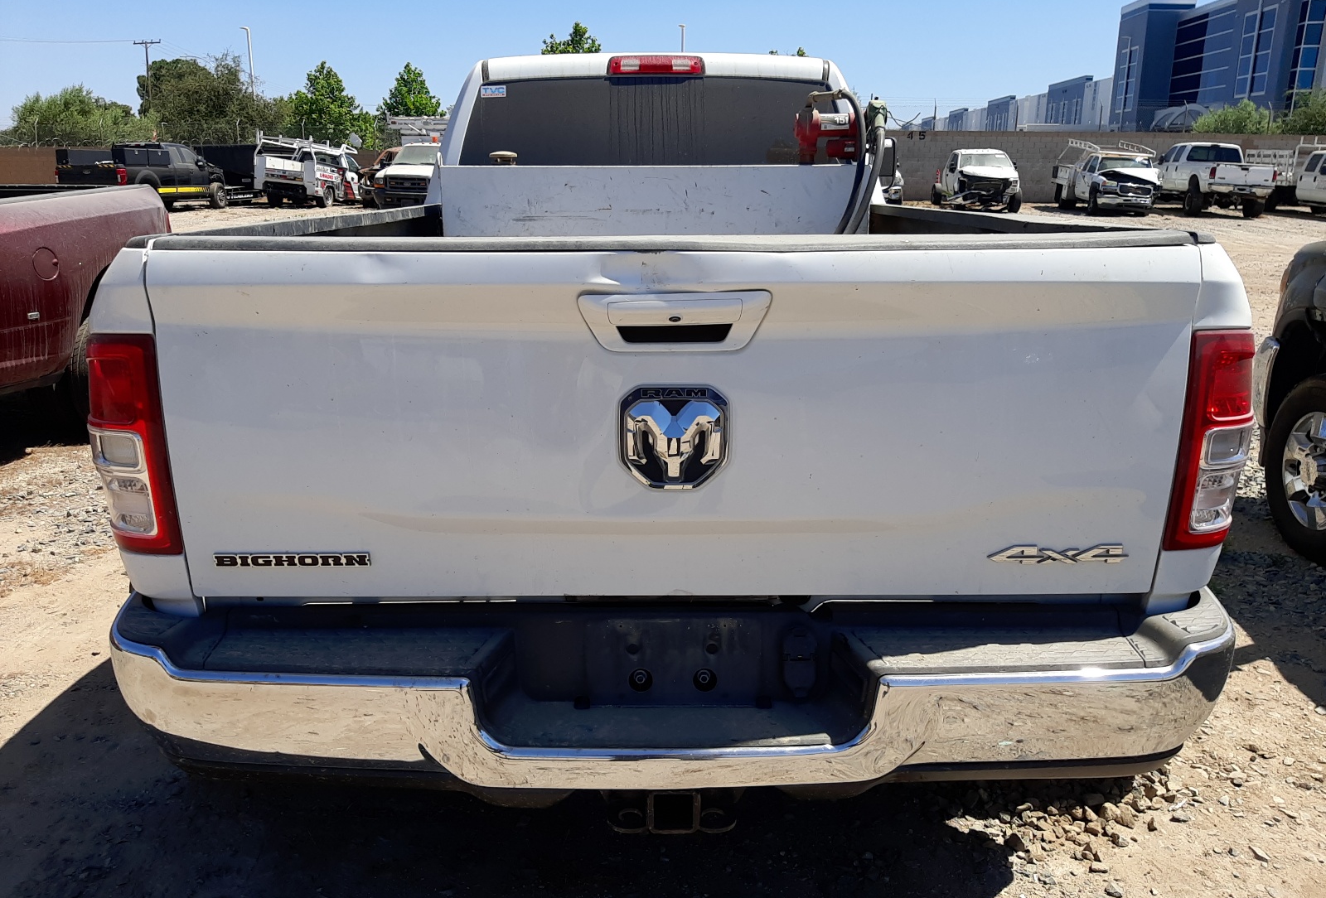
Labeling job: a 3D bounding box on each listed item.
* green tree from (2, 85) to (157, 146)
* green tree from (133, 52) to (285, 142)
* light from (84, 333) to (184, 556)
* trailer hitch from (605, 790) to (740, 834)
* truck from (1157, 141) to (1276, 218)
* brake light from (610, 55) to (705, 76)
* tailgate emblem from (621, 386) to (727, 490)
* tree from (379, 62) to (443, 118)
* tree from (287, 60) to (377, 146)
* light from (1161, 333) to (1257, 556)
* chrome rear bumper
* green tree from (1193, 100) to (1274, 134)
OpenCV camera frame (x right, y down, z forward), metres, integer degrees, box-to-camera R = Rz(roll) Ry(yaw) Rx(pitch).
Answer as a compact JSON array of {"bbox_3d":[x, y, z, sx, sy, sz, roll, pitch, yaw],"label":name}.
[{"bbox_3d":[-31.930,-17.276,55.377,8.800,5.593,8.800,0,16,0],"label":"green tree"},{"bbox_3d":[-26.227,-19.379,58.930,9.000,7.591,9.000,0,16,0],"label":"green tree"},{"bbox_3d":[-0.868,-0.020,1.667,0.150,0.370,0.150,0,16,-1],"label":"light"},{"bbox_3d":[0.016,0.571,1.683,0.215,0.090,0.140,0,16,0],"label":"trailer hitch"},{"bbox_3d":[17.953,-9.053,33.091,2.060,2.200,6.250,2,16,7],"label":"truck"},{"bbox_3d":[-0.028,-1.579,4.102,0.390,0.080,0.070,0,16,0],"label":"brake light"},{"bbox_3d":[0.018,-0.017,1.593,0.176,0.176,0.025,0,16,-1],"label":"tailgate emblem"},{"bbox_3d":[-14.204,-18.515,57.099,3.900,6.863,3.900,0,16,0],"label":"tree"},{"bbox_3d":[-16.384,-16.026,49.532,4.302,6.214,4.302,-5,17,-17],"label":"tree"},{"bbox_3d":[0.914,-0.024,1.686,0.150,0.374,0.130,0,16,0],"label":"light"},{"bbox_3d":[0.009,0.379,1.717,1.910,0.270,0.360,0,16,-1],"label":"chrome rear bumper"},{"bbox_3d":[25.004,-13.180,44.021,3.204,4.380,3.204,9,18,27],"label":"green tree"}]

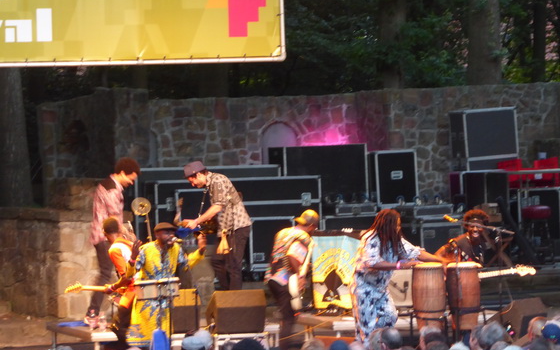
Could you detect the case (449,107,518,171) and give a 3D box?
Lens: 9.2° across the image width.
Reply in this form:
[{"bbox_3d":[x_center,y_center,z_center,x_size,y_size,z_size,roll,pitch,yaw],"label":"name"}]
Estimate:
[{"bbox_3d":[2.704,-0.465,46.000,0.750,0.790,0.580,-4,4,-20],"label":"case"}]

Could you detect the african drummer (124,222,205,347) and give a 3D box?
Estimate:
[{"bbox_3d":[-1.248,1.334,37.400,0.780,1.650,0.500,-4,4,-14],"label":"african drummer"}]

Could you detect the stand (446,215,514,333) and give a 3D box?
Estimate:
[{"bbox_3d":[1.988,1.071,34.500,0.700,1.400,0.500,-2,1,-6],"label":"stand"}]

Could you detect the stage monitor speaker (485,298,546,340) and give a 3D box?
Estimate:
[{"bbox_3d":[2.569,1.580,37.600,0.500,0.450,0.540,0,5,37],"label":"stage monitor speaker"}]

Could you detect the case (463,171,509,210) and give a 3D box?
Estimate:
[{"bbox_3d":[2.316,0.198,39.200,0.540,0.500,0.550,-2,1,-13],"label":"case"}]

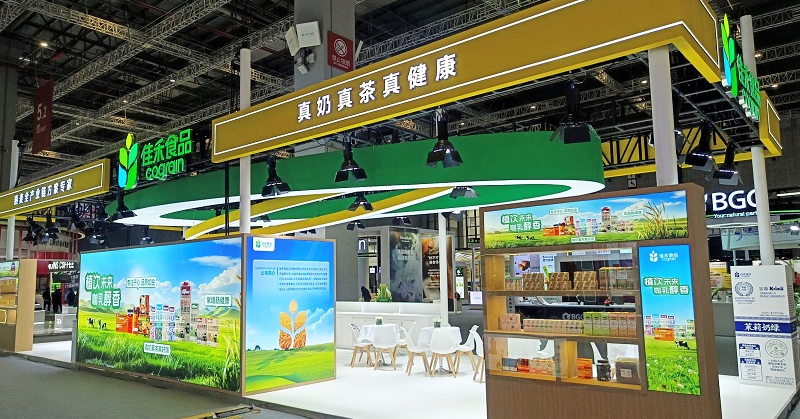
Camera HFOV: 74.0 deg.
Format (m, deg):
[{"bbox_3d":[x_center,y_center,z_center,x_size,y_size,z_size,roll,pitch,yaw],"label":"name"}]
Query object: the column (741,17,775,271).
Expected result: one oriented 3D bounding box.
[{"bbox_3d":[5.518,-0.254,8.109,0.200,5.650,0.200,-7,-9,38],"label":"column"}]

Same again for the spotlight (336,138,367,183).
[{"bbox_3d":[-0.677,-0.670,7.267,0.360,0.600,0.340,-7,-9,38],"label":"spotlight"}]

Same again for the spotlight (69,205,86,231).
[{"bbox_3d":[-7.754,0.216,12.772,0.391,0.587,0.391,-6,-9,36],"label":"spotlight"}]

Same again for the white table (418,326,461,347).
[{"bbox_3d":[0.715,2.439,9.277,0.730,0.735,0.730,-1,-7,0],"label":"white table"}]

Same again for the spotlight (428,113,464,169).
[{"bbox_3d":[0.525,-0.802,6.262,0.391,0.587,0.391,-6,-9,36],"label":"spotlight"}]

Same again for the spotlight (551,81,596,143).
[{"bbox_3d":[1.682,-0.931,5.150,0.410,0.540,0.380,-3,-8,18],"label":"spotlight"}]

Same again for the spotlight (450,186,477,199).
[{"bbox_3d":[1.047,-0.494,8.755,0.391,0.587,0.391,-6,-9,36],"label":"spotlight"}]

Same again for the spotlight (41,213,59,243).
[{"bbox_3d":[-8.182,0.420,12.400,0.360,0.650,0.340,-7,-9,38],"label":"spotlight"}]

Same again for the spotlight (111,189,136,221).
[{"bbox_3d":[-5.811,-0.105,11.124,0.391,0.587,0.391,-6,-9,36],"label":"spotlight"}]

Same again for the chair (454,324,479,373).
[{"bbox_3d":[1.126,2.387,9.138,0.490,0.790,0.470,-2,-7,8],"label":"chair"}]

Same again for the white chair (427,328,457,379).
[{"bbox_3d":[0.739,2.487,9.302,0.470,0.820,0.490,-1,-7,-1],"label":"white chair"}]

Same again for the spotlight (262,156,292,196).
[{"bbox_3d":[-1.887,-0.517,8.085,0.391,0.587,0.391,-6,-9,36],"label":"spotlight"}]

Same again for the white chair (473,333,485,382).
[{"bbox_3d":[1.458,2.402,8.749,0.490,0.820,0.470,1,-8,-13],"label":"white chair"}]

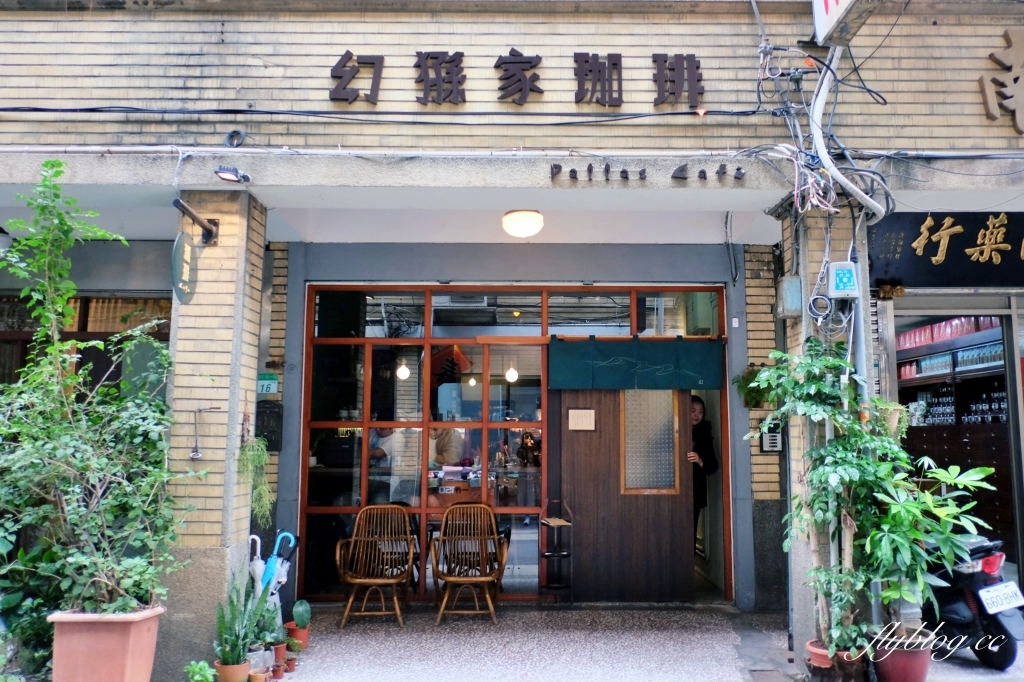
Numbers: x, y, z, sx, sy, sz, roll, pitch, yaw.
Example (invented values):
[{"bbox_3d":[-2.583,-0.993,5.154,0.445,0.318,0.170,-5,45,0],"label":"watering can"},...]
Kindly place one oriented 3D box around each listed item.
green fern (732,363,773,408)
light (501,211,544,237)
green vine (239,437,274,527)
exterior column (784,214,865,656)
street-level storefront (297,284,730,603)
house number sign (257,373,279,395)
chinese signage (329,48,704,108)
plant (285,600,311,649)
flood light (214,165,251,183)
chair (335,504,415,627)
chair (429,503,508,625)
[{"bbox_3d":[1.920,0.355,6.129,0.300,0.360,0.220,0,-7,0],"label":"green fern"},{"bbox_3d":[0.079,-0.883,5.794,0.300,0.190,0.300,0,-7,0],"label":"light"},{"bbox_3d":[-1.627,0.901,4.891,0.180,0.570,0.220,0,-7,0],"label":"green vine"},{"bbox_3d":[2.050,0.514,4.943,0.415,2.915,0.360,0,-7,0],"label":"exterior column"},{"bbox_3d":[0.035,0.787,6.281,3.501,2.560,0.100,0,-7,0],"label":"street-level storefront"},{"bbox_3d":[-1.970,0.345,6.194,0.175,0.160,0.020,0,-7,0],"label":"house number sign"},{"bbox_3d":[0.030,-1.665,4.880,2.373,0.381,0.060,0,-7,0],"label":"chinese signage"},{"bbox_3d":[-1.397,1.860,5.078,0.170,0.290,0.170,0,-7,0],"label":"plant"},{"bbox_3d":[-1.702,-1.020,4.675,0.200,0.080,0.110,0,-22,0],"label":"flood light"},{"bbox_3d":[-1.005,1.689,5.838,0.580,0.810,0.560,0,-7,0],"label":"chair"},{"bbox_3d":[-0.321,1.701,5.920,0.580,0.810,0.560,0,-7,0],"label":"chair"}]

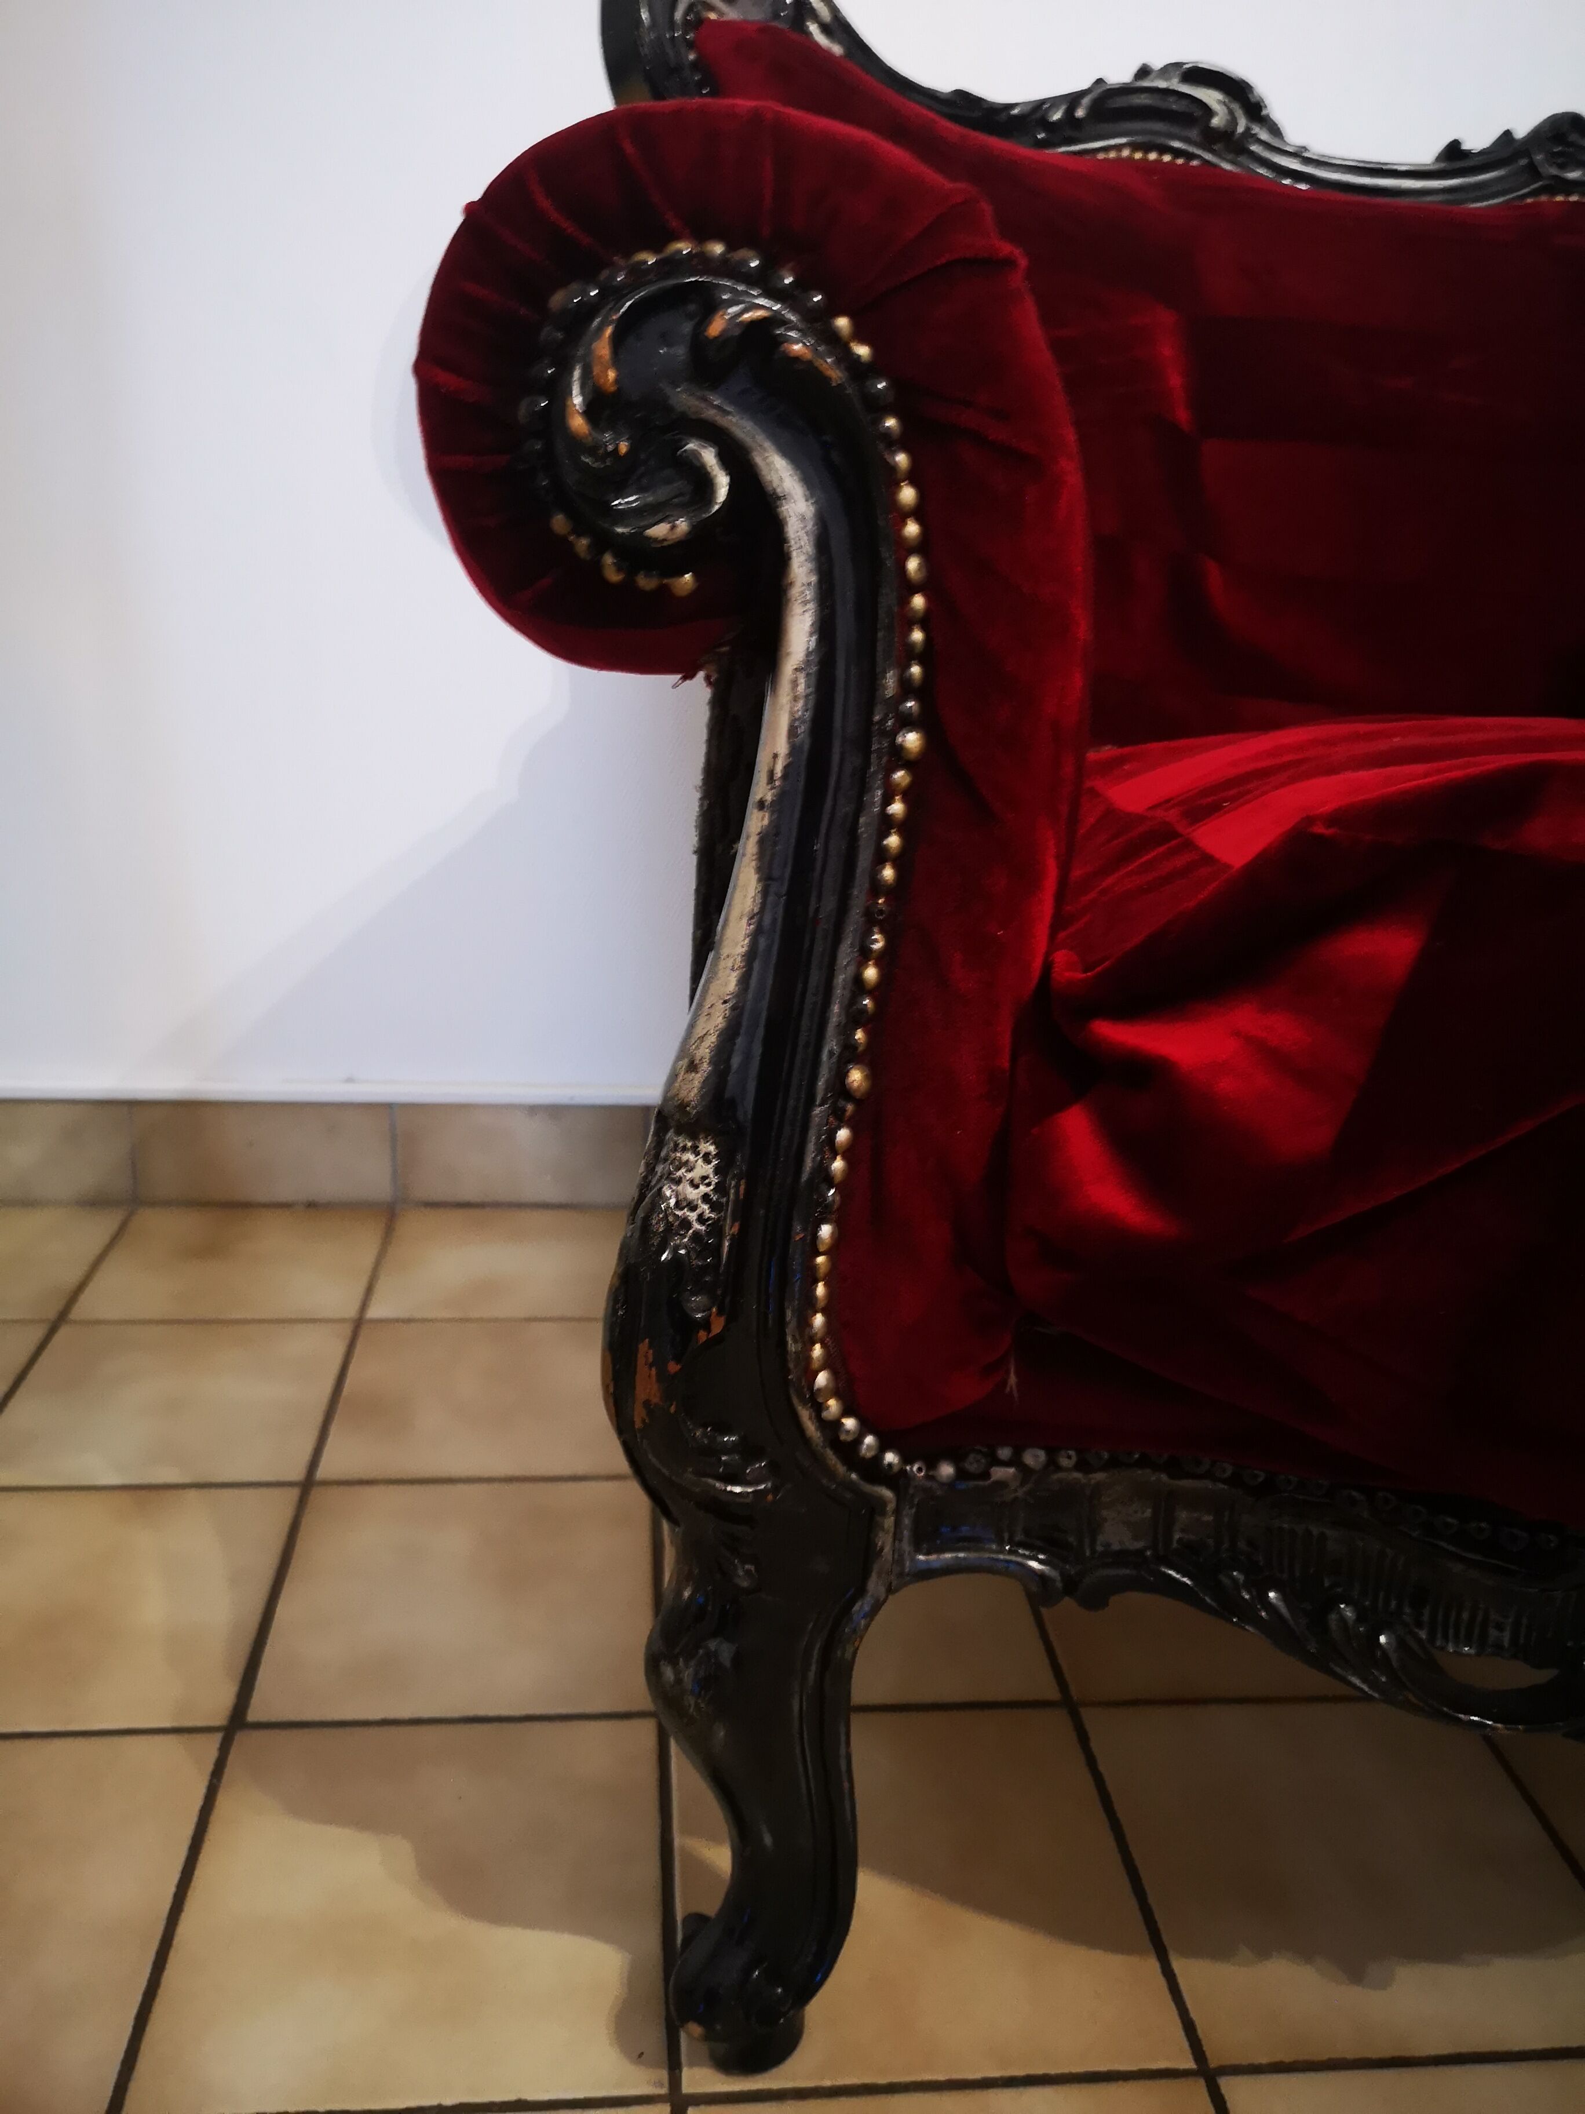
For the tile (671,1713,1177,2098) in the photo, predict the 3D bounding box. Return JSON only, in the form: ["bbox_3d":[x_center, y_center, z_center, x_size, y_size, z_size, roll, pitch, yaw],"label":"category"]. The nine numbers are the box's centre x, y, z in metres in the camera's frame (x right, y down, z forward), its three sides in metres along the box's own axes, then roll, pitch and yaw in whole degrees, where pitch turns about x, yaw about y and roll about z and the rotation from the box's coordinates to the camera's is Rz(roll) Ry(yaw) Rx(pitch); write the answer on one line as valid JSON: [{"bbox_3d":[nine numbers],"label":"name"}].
[{"bbox_3d":[0.048,0.361,0.722,0.199,0.010,0.199,1,19,-6],"label":"tile"}]

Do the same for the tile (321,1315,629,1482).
[{"bbox_3d":[-0.194,0.226,1.084,0.199,0.010,0.199,1,19,-6],"label":"tile"}]

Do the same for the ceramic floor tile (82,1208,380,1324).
[{"bbox_3d":[-0.417,0.157,1.251,0.199,0.010,0.193,1,19,-6],"label":"ceramic floor tile"}]

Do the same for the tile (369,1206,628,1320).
[{"bbox_3d":[-0.214,0.161,1.273,0.199,0.010,0.193,1,19,-6],"label":"tile"}]

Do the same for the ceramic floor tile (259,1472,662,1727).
[{"bbox_3d":[-0.174,0.292,0.892,0.199,0.010,0.199,1,19,-6],"label":"ceramic floor tile"}]

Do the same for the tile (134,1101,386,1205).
[{"bbox_3d":[-0.427,0.076,1.331,0.202,0.086,0.010,1,19,-6],"label":"tile"}]

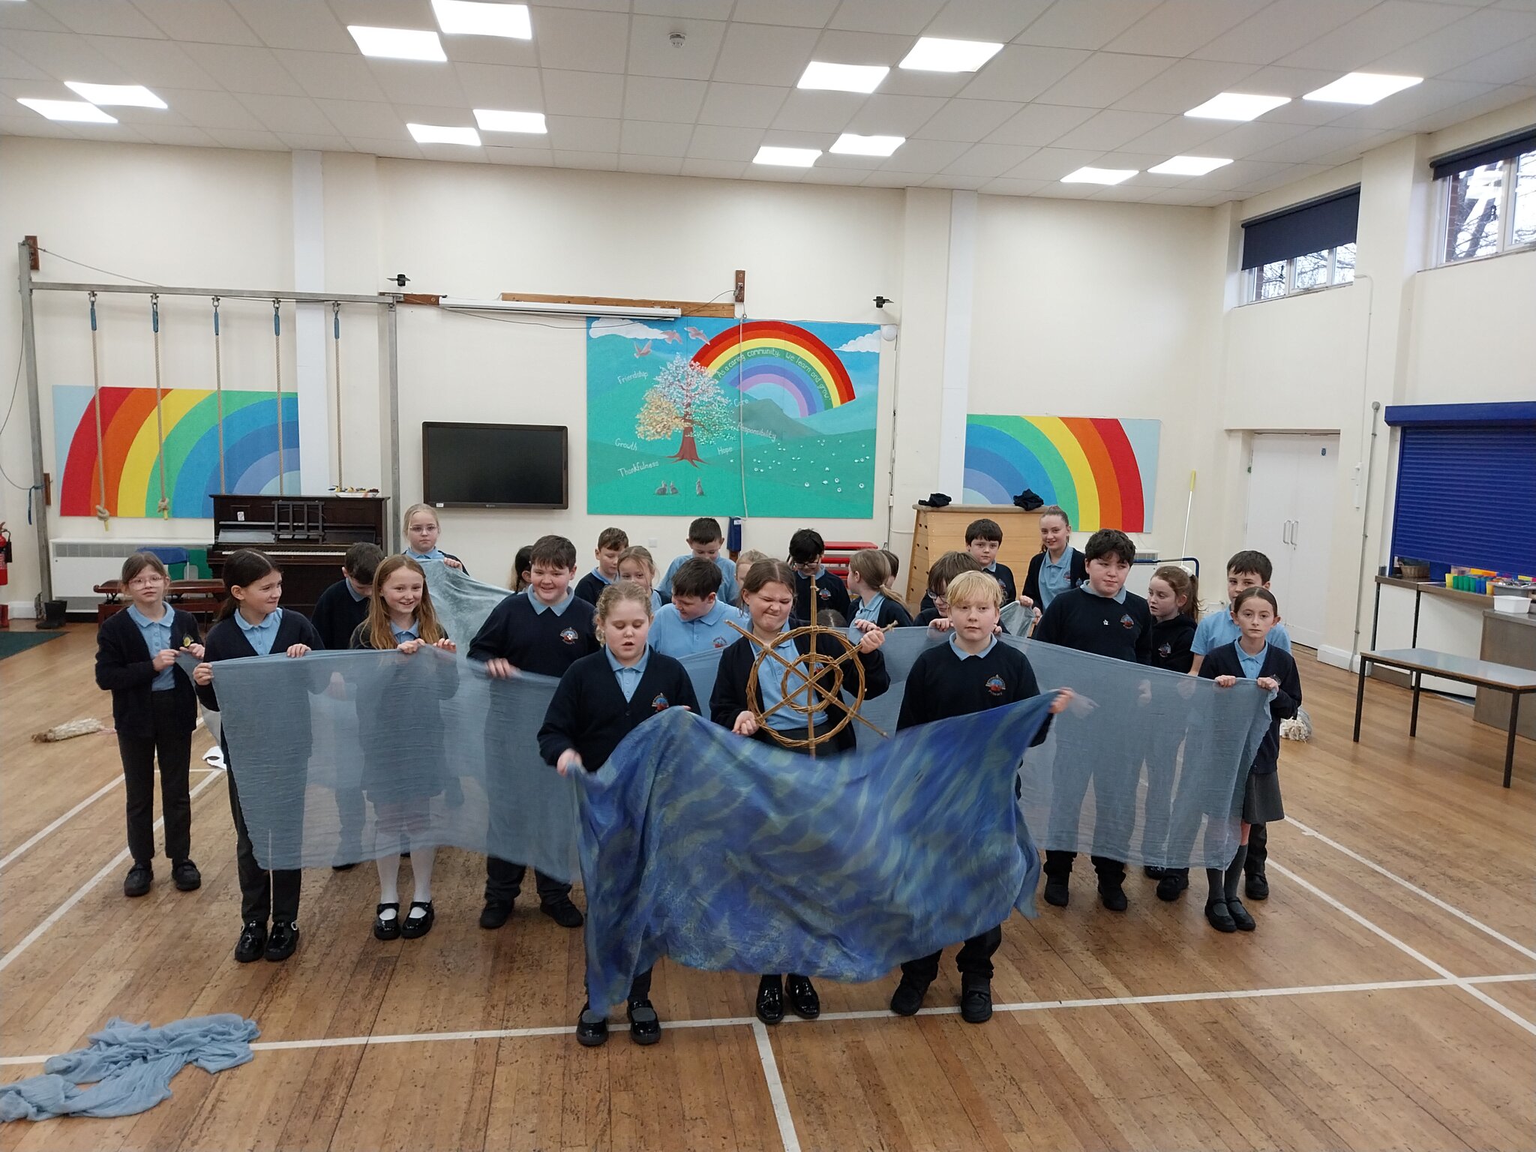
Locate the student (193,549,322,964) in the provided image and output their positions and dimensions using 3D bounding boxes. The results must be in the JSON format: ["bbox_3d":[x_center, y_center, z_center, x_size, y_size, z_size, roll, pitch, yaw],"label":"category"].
[{"bbox_3d":[-1.804,0.636,4.135,0.450,1.470,0.370,-1,7,-21],"label":"student"}]

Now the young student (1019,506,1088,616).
[{"bbox_3d":[1.572,0.382,6.360,0.420,1.520,0.300,4,7,17],"label":"young student"}]

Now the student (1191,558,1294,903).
[{"bbox_3d":[2.021,0.632,4.932,0.460,1.480,0.360,4,7,19],"label":"student"}]

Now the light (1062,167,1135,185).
[{"bbox_3d":[3.129,-3.786,10.925,0.585,0.040,0.585,0,7,-9],"label":"light"}]

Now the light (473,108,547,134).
[{"bbox_3d":[-2.116,-3.765,9.505,0.600,0.050,0.600,0,7,-9],"label":"light"}]

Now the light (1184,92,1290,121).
[{"bbox_3d":[3.488,-3.501,8.574,0.590,0.050,0.590,0,7,-9],"label":"light"}]

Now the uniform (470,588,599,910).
[{"bbox_3d":[-0.894,0.649,4.407,0.480,1.200,0.330,0,7,-12],"label":"uniform"}]

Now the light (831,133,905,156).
[{"bbox_3d":[0.847,-3.731,9.971,0.585,0.040,0.585,0,7,-9],"label":"light"}]

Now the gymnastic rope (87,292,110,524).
[{"bbox_3d":[-6.073,-1.514,10.484,0.130,2.083,0.120,1,7,-9],"label":"gymnastic rope"}]

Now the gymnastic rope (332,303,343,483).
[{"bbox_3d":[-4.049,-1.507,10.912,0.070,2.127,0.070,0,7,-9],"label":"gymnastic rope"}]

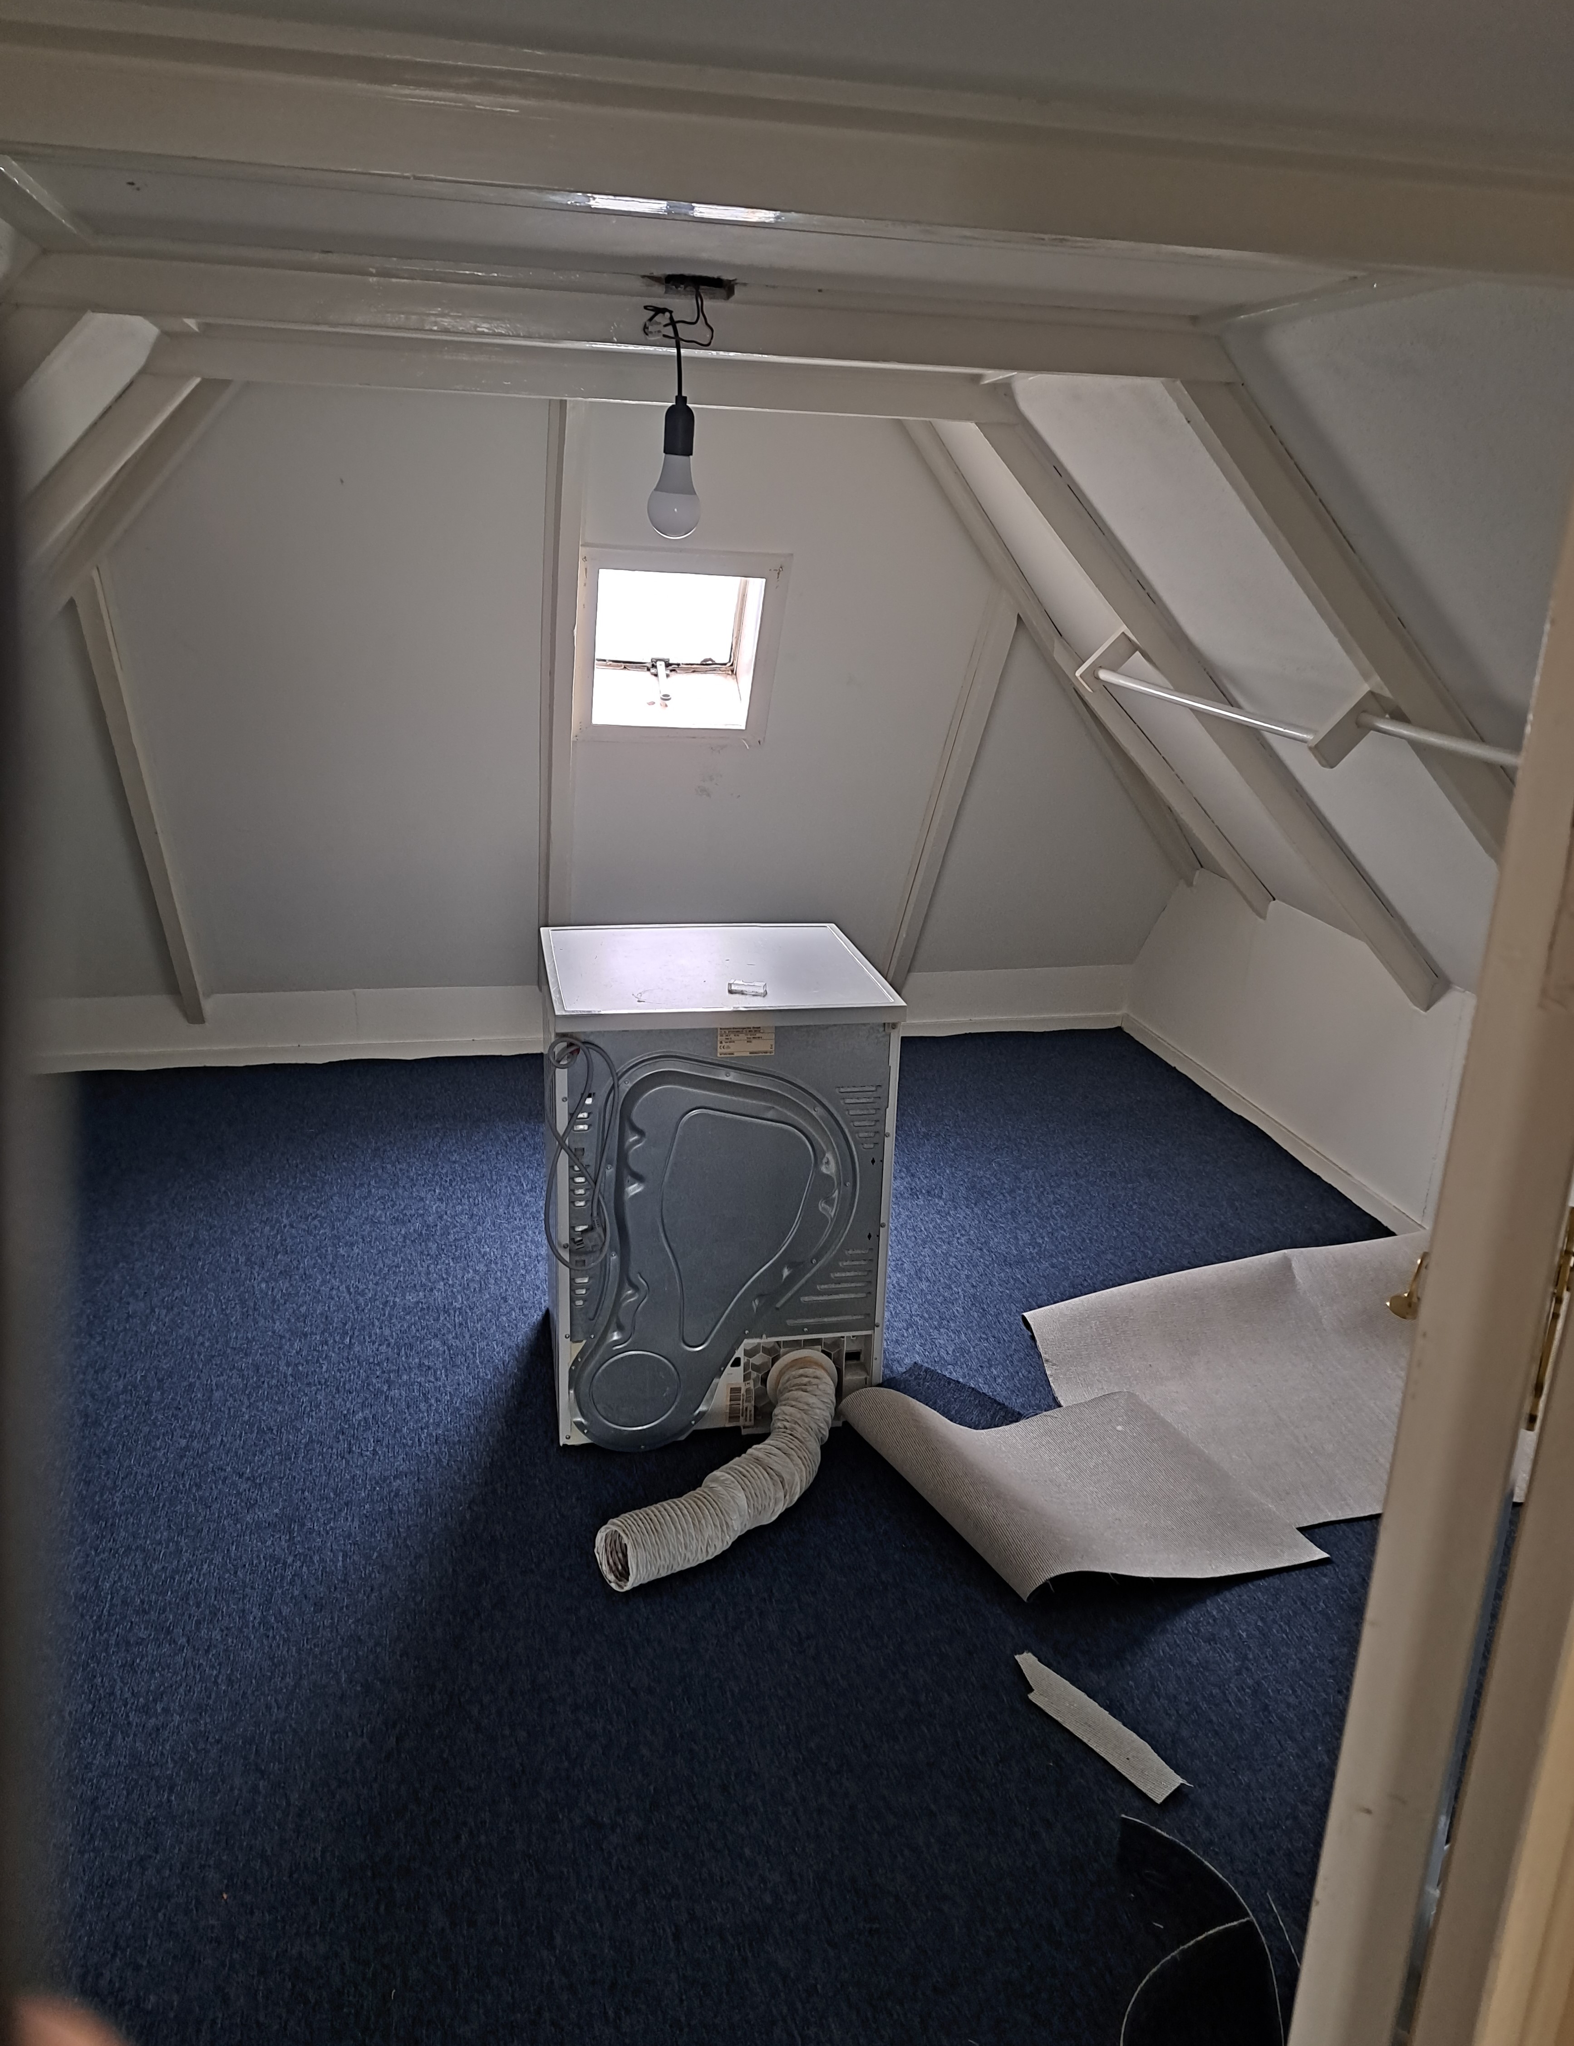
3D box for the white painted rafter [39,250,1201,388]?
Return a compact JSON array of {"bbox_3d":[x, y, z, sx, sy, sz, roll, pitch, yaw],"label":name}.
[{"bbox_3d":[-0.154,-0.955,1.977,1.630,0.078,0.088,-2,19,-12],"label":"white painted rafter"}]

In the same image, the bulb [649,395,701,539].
[{"bbox_3d":[-0.145,-0.718,1.883,0.068,0.173,0.068,-2,19,-12],"label":"bulb"}]

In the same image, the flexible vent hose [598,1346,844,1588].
[{"bbox_3d":[-0.094,0.753,2.510,0.566,0.185,0.235,-14,24,-40],"label":"flexible vent hose"}]

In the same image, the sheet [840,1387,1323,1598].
[{"bbox_3d":[0.503,0.797,2.584,0.690,0.100,0.540,-4,19,-18],"label":"sheet"}]

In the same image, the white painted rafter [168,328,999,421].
[{"bbox_3d":[-0.337,-1.196,2.688,1.590,0.078,0.085,-2,19,-12],"label":"white painted rafter"}]

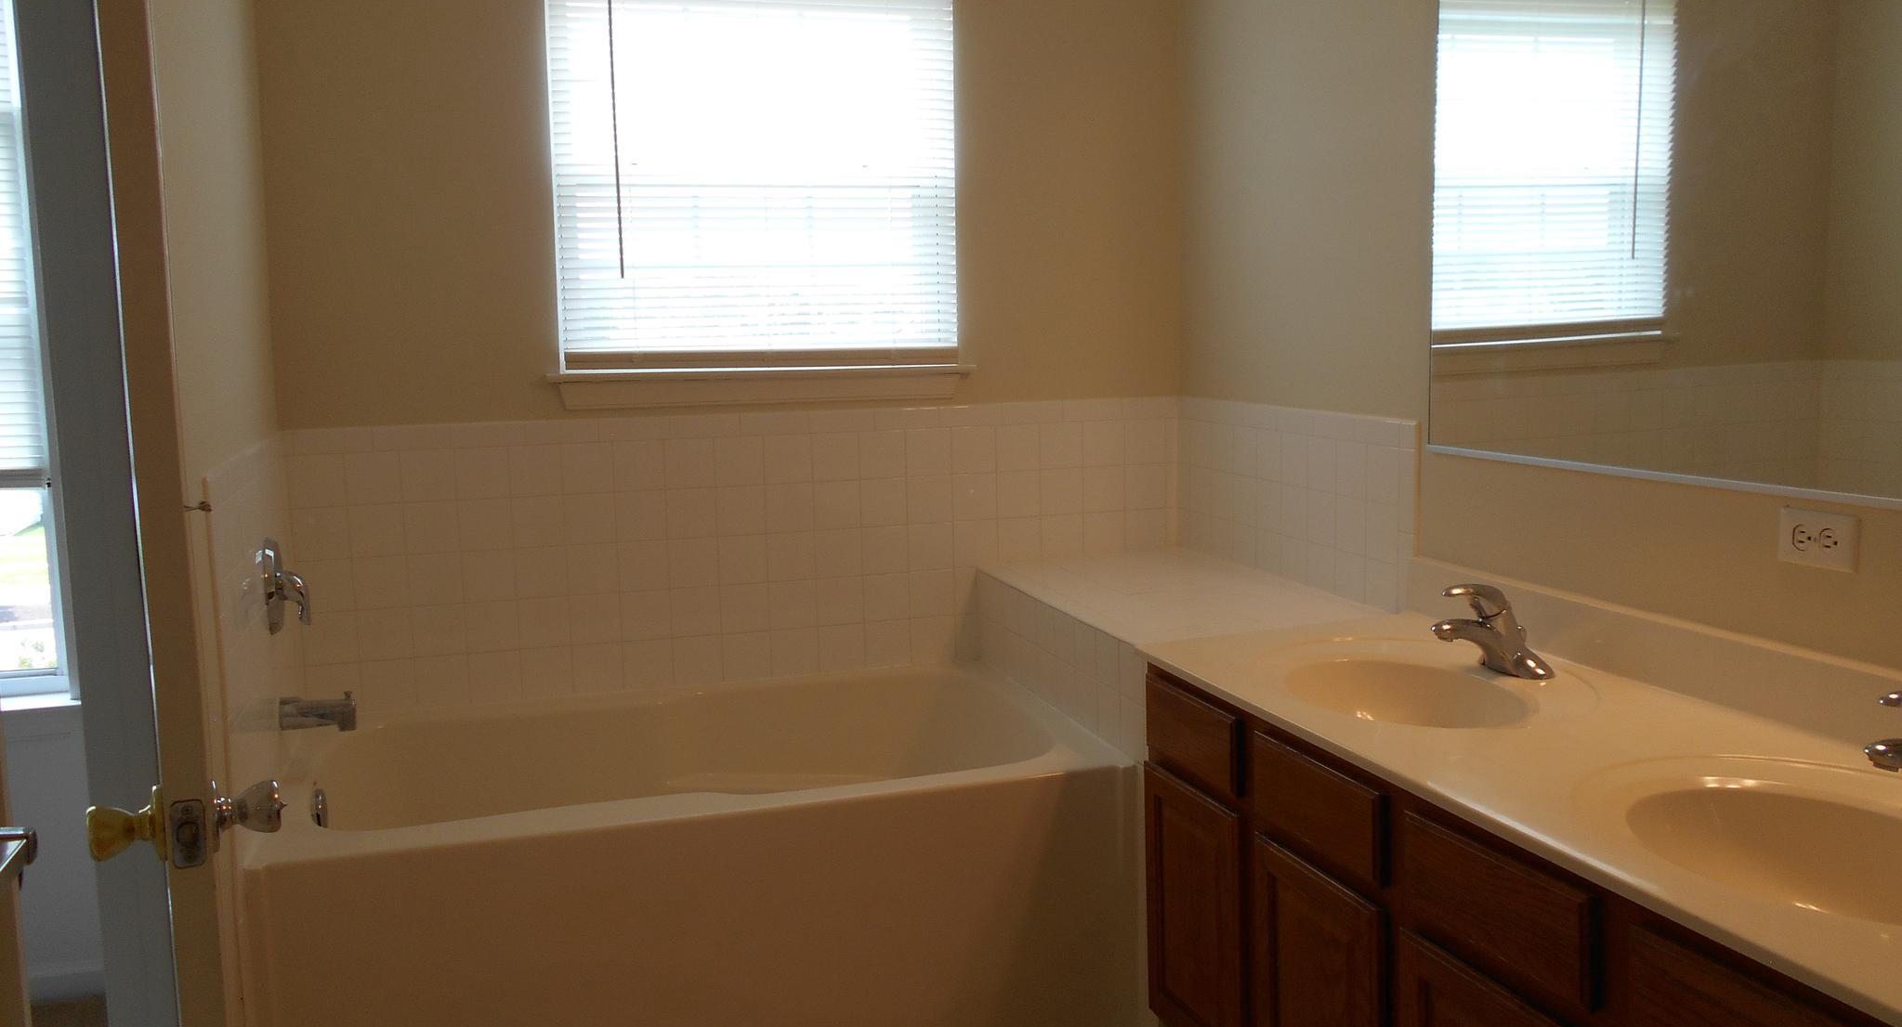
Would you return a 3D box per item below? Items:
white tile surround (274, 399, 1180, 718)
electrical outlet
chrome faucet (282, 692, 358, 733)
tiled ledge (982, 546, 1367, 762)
[{"bbox_3d":[-0.404,0.075,3.246,2.012,0.607,0.022,-4,8,-16],"label":"white tile surround"},{"bbox_3d":[1.082,0.034,1.782,0.010,0.069,0.113,-4,8,-16],"label":"electrical outlet"},{"bbox_3d":[-1.169,0.369,2.648,0.132,0.063,0.056,-4,8,-16],"label":"chrome faucet"},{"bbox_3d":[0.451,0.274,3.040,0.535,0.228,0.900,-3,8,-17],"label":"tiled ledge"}]

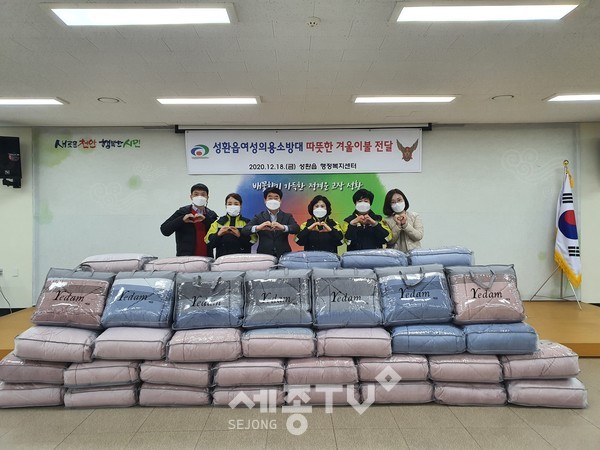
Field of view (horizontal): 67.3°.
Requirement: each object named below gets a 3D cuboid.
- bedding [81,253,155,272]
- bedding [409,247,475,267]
[{"bbox_3d":[-1.720,0.389,4.353,0.580,0.180,0.490,-1,1,-3],"label":"bedding"},{"bbox_3d":[1.308,0.297,4.411,0.589,0.185,0.490,-1,1,-1],"label":"bedding"}]

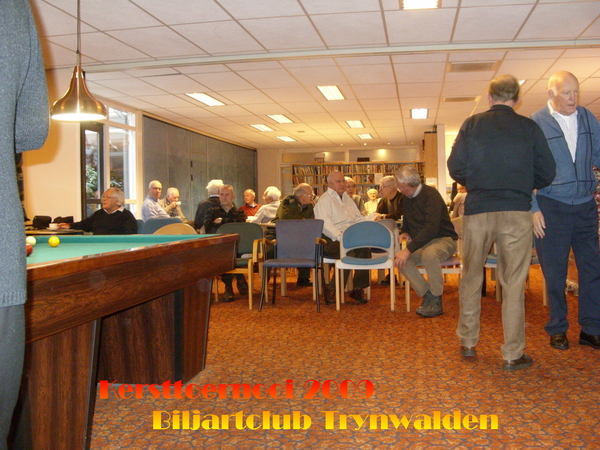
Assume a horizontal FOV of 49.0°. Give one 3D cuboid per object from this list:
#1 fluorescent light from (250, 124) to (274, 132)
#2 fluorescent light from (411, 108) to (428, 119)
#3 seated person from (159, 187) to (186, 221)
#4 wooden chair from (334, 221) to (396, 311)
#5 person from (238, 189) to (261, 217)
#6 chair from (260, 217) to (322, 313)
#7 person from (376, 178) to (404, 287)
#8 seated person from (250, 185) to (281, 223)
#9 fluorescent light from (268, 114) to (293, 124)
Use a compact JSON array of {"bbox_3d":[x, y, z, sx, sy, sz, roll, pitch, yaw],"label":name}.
[{"bbox_3d":[-0.718,-1.931,13.021,0.290,0.070,1.170,-1,2,10],"label":"fluorescent light"},{"bbox_3d":[2.060,-1.930,11.220,0.300,0.070,1.200,-1,2,10],"label":"fluorescent light"},{"bbox_3d":[-1.620,0.110,8.700,0.780,1.230,0.520,1,2,44],"label":"seated person"},{"bbox_3d":[0.640,0.370,6.210,0.540,0.800,0.560,-1,2,9],"label":"wooden chair"},{"bbox_3d":[-0.812,0.054,10.700,0.520,1.280,0.680,-1,2,9],"label":"person"},{"bbox_3d":[-0.045,0.369,6.270,0.580,0.840,0.570,0,2,11],"label":"chair"},{"bbox_3d":[1.179,0.074,8.050,0.640,1.320,0.520,-1,2,-9],"label":"person"},{"bbox_3d":[-0.530,0.083,9.100,0.750,1.250,0.500,0,2,18],"label":"seated person"},{"bbox_3d":[-0.332,-1.899,11.734,0.290,0.070,1.170,-1,2,10],"label":"fluorescent light"}]

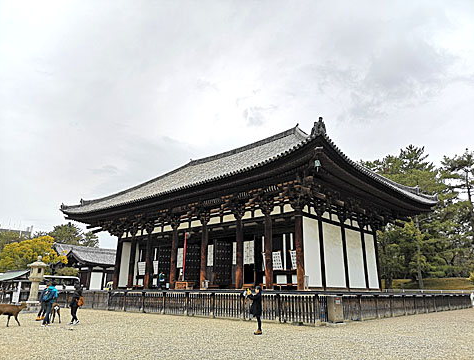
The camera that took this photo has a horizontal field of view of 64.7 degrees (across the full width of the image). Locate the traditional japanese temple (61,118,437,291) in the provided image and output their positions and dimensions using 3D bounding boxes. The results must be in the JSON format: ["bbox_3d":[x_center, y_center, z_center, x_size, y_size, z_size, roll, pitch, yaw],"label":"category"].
[{"bbox_3d":[0.305,4.050,40.420,33.300,17.100,23.441,-14,-22,40],"label":"traditional japanese temple"}]

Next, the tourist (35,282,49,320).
[{"bbox_3d":[-9.649,6.043,18.652,0.620,1.777,0.500,12,-20,-34],"label":"tourist"}]

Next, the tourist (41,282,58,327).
[{"bbox_3d":[-8.025,5.281,15.947,0.560,1.715,0.550,0,-17,0],"label":"tourist"}]

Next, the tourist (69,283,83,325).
[{"bbox_3d":[-7.162,5.527,16.762,0.600,1.722,0.500,6,-18,-19],"label":"tourist"}]

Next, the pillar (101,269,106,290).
[{"bbox_3d":[-17.625,13.767,49.696,0.380,3.860,0.380,-14,-22,40],"label":"pillar"}]

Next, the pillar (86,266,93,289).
[{"bbox_3d":[-18.993,13.306,48.242,0.380,3.889,0.380,-14,-22,40],"label":"pillar"}]

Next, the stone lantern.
[{"bbox_3d":[-14.426,7.412,27.131,1.500,3.733,1.500,-14,-22,40],"label":"stone lantern"}]

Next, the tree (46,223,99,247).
[{"bbox_3d":[-29.574,14.369,67.516,9.000,13.424,9.500,-14,-22,40],"label":"tree"}]

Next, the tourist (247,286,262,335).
[{"bbox_3d":[0.655,4.633,13.361,0.600,1.609,0.480,0,-17,3],"label":"tourist"}]

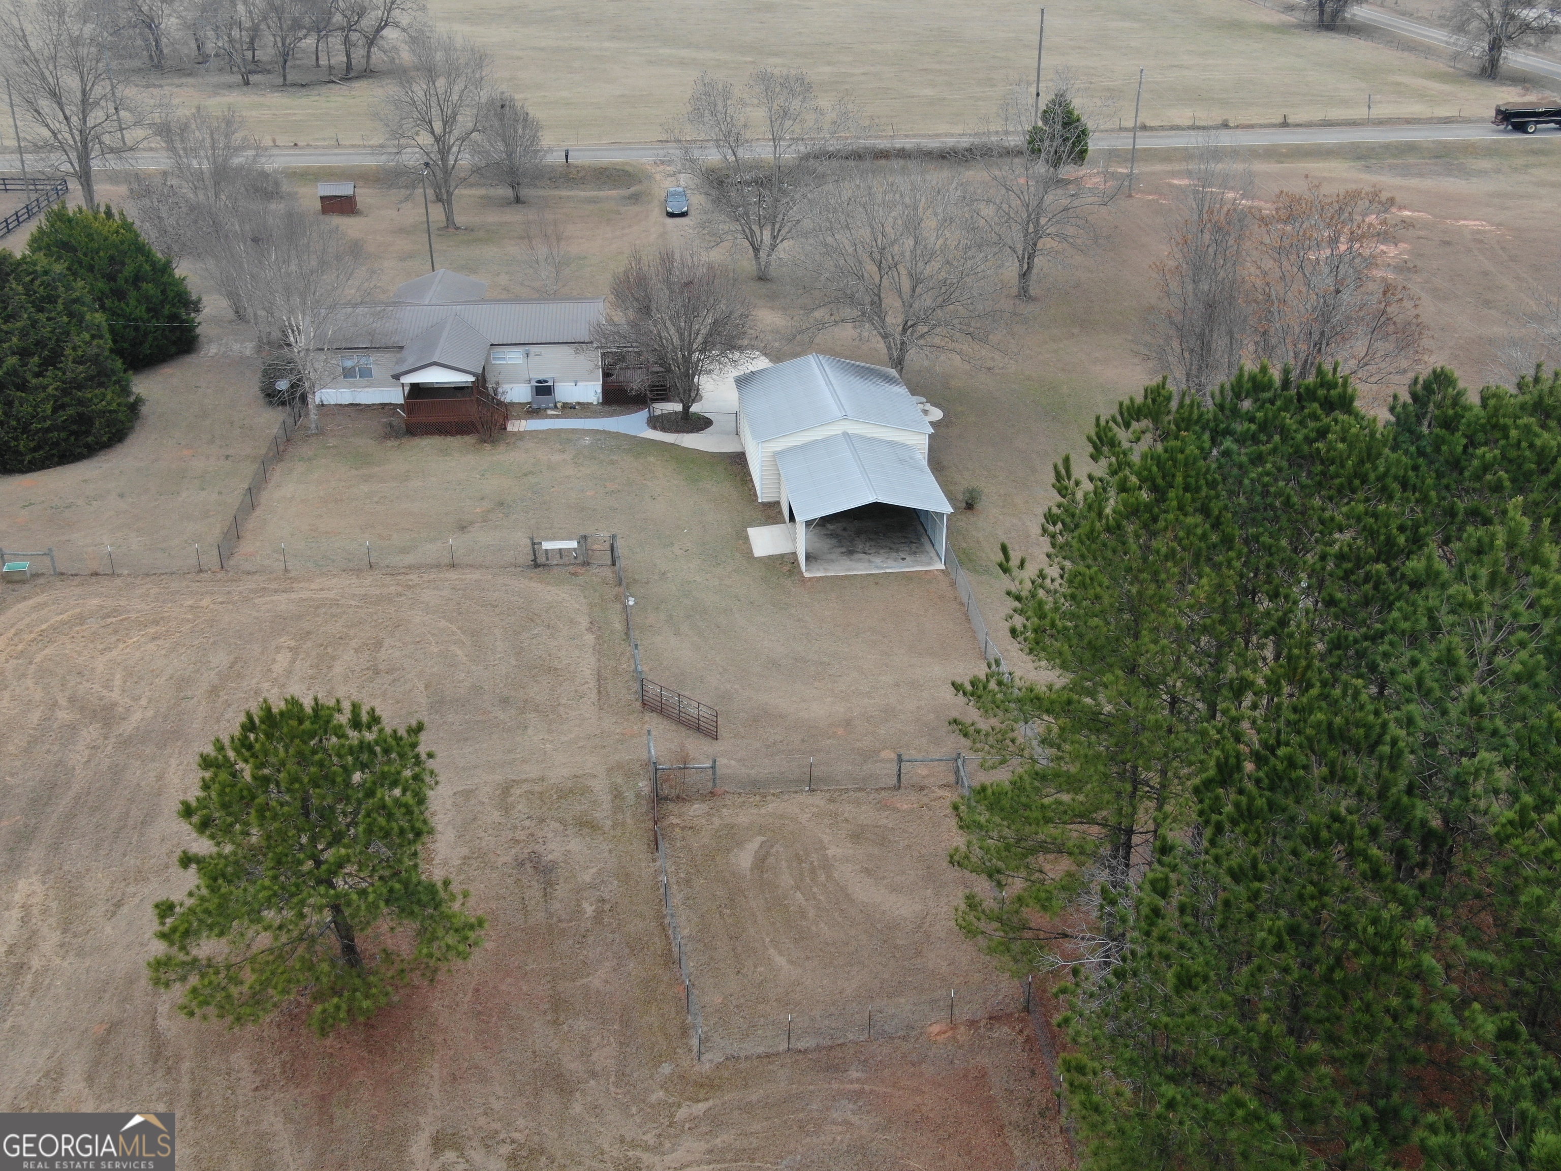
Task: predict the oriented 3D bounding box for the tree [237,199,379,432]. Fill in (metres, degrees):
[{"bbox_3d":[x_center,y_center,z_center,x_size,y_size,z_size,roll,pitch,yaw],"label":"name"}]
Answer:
[{"bbox_3d":[-23.867,-13.500,80.305,6.990,11.980,6.990,-1,26,0],"label":"tree"}]

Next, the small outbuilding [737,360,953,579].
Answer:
[{"bbox_3d":[2.942,-6.328,74.608,8.310,4.020,17.730,-4,26,-6],"label":"small outbuilding"}]

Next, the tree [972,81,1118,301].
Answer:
[{"bbox_3d":[16.933,-25.243,101.412,9.209,13.704,8.748,0,26,0],"label":"tree"}]

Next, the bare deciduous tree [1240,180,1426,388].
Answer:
[{"bbox_3d":[29.572,-15.899,84.905,9.038,11.262,8.586,0,26,0],"label":"bare deciduous tree"}]

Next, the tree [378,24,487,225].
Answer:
[{"bbox_3d":[-26.576,-34.910,120.836,8.750,15.140,8.750,-1,26,0],"label":"tree"}]

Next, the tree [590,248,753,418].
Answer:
[{"bbox_3d":[-5.551,-12.879,81.723,8.402,8.952,7.981,0,26,0],"label":"tree"}]

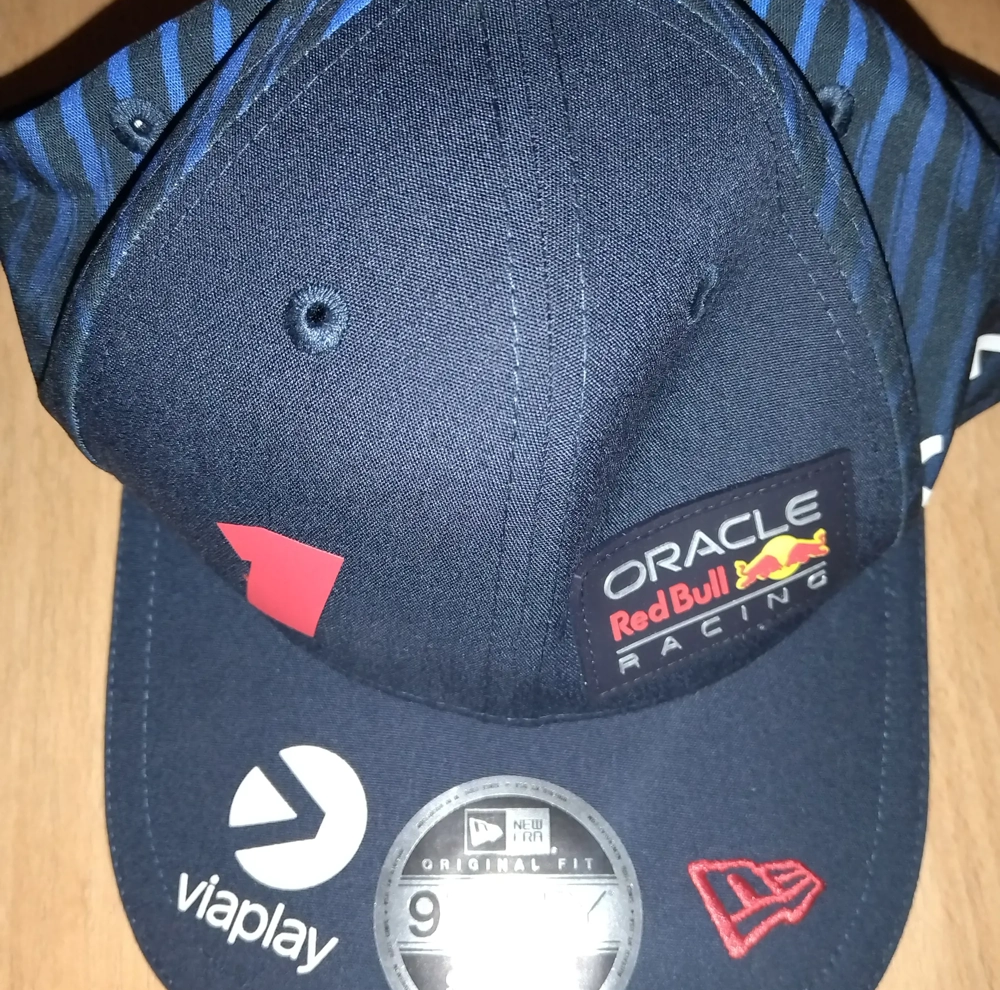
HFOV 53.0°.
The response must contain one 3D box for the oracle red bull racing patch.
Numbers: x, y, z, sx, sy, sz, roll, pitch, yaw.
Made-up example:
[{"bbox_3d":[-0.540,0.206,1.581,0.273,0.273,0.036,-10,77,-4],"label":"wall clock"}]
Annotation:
[{"bbox_3d":[0.044,0.016,0.203,0.063,0.038,0.008,-20,31,-9],"label":"oracle red bull racing patch"}]

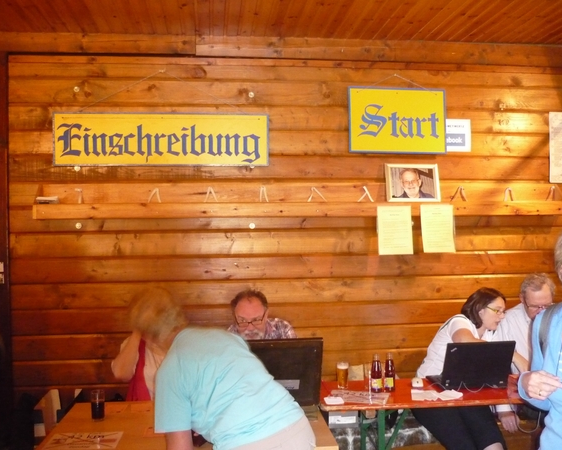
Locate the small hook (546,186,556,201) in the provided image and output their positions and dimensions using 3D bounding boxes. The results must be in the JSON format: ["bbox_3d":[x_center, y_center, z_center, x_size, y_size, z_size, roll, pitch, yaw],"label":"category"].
[{"bbox_3d":[1.743,-0.195,3.690,0.064,0.105,0.040,-1,1,-7],"label":"small hook"}]

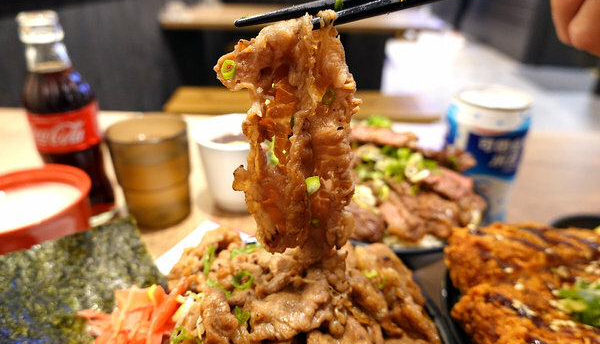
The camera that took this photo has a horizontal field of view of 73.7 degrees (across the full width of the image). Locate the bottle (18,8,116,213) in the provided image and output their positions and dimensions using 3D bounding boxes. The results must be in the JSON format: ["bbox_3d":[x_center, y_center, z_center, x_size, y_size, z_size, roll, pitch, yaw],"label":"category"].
[{"bbox_3d":[-0.221,-0.049,0.376,0.059,0.188,0.059,-5,28,-12],"label":"bottle"}]

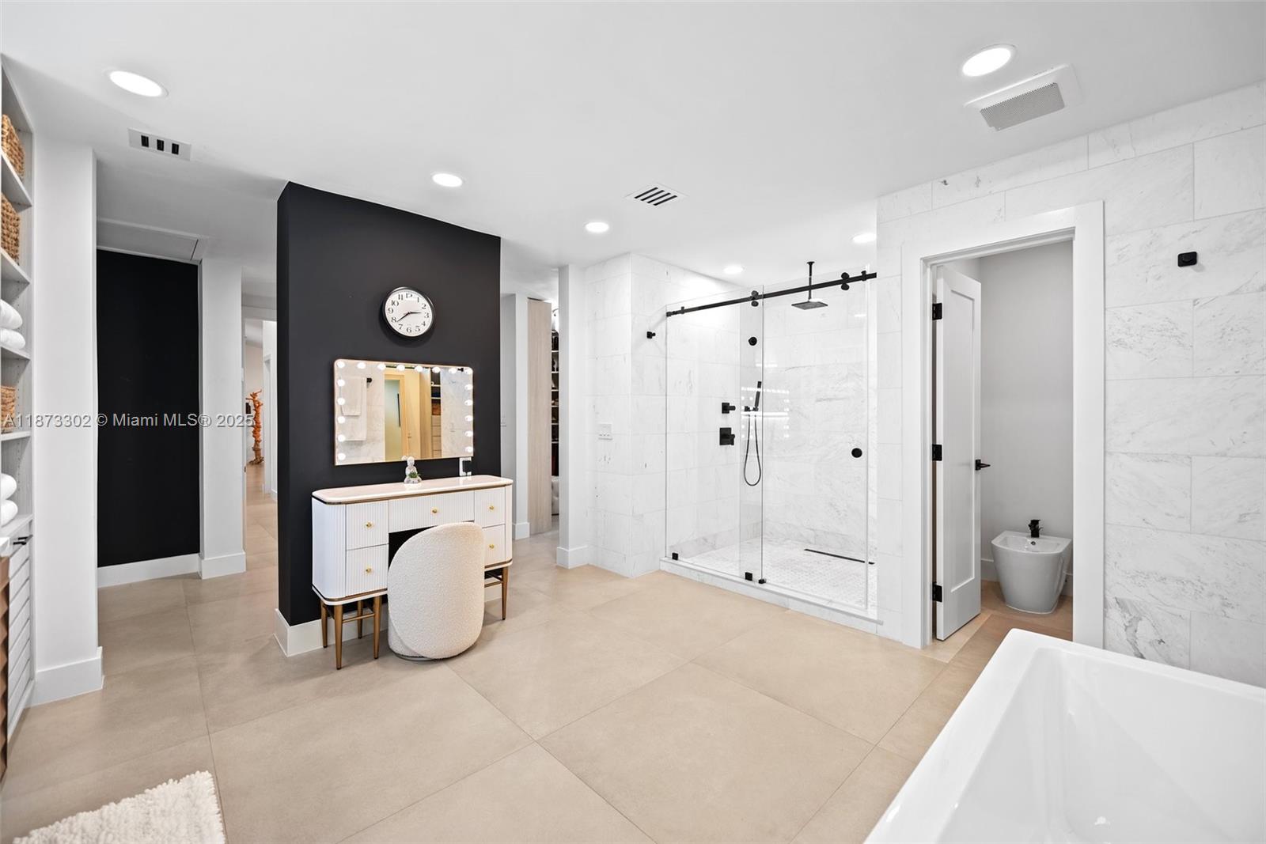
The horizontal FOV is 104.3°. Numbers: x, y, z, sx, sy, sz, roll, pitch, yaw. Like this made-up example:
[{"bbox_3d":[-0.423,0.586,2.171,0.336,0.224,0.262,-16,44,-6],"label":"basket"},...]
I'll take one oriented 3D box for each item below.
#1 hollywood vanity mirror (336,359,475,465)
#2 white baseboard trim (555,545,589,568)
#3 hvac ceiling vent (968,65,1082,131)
[{"bbox_3d":[-1.312,-0.051,2.904,0.782,0.580,0.045,-1,1,-42],"label":"hollywood vanity mirror"},{"bbox_3d":[-0.505,1.106,4.091,0.205,0.150,0.165,-1,1,-43],"label":"white baseboard trim"},{"bbox_3d":[1.530,-1.233,1.927,0.310,0.030,0.320,-1,1,-43],"label":"hvac ceiling vent"}]

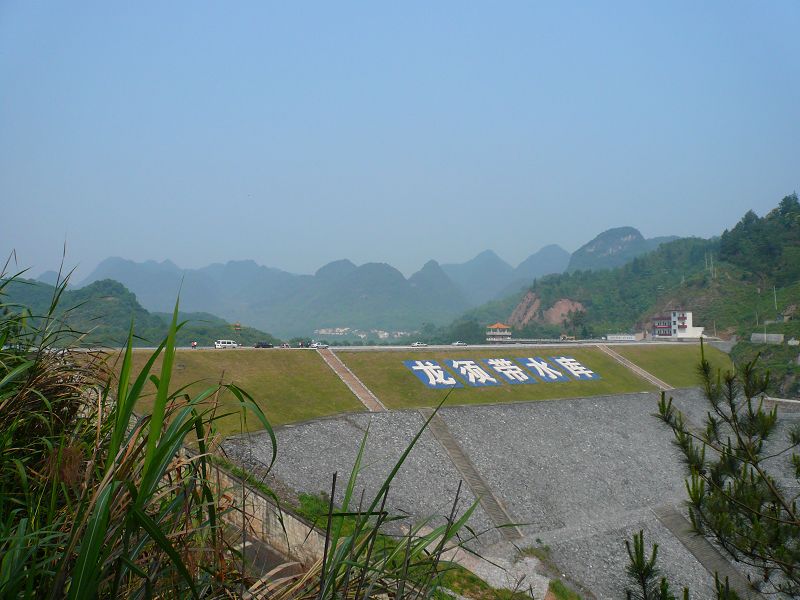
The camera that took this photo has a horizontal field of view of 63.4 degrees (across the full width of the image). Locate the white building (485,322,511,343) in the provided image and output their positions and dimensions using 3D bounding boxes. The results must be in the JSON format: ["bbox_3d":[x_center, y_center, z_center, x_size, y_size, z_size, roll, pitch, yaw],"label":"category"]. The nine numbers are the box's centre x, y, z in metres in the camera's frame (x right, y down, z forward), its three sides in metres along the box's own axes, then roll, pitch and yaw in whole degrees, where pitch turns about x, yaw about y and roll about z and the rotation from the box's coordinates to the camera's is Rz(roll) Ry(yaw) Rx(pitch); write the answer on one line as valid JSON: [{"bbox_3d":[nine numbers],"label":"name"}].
[{"bbox_3d":[41.055,13.657,267.000,7.600,8.500,7.600,2,-4,-34],"label":"white building"}]

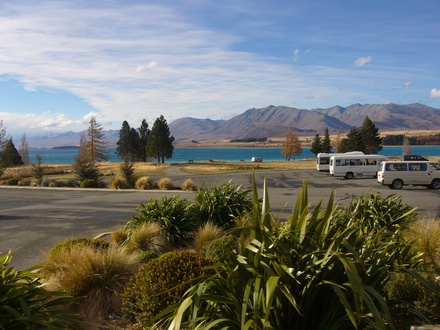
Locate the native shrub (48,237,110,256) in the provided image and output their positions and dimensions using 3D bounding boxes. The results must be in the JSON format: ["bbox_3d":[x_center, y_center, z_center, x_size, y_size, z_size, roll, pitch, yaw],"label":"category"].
[{"bbox_3d":[-2.905,1.747,9.200,1.250,0.580,1.100,-1,2,0],"label":"native shrub"}]

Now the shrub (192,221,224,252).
[{"bbox_3d":[-0.279,1.724,10.800,0.780,0.740,0.760,-1,2,0],"label":"shrub"}]

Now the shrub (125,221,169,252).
[{"bbox_3d":[-1.744,1.732,10.700,1.000,0.700,0.950,-1,2,0],"label":"shrub"}]

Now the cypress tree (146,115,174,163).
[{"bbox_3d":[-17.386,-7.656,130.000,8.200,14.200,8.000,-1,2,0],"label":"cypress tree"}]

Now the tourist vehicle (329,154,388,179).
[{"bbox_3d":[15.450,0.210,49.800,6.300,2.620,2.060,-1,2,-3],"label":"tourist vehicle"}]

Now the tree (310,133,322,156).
[{"bbox_3d":[30.366,-5.664,140.000,3.900,7.900,3.900,-1,2,0],"label":"tree"}]

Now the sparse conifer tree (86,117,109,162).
[{"bbox_3d":[-33.592,-6.855,122.000,6.200,12.800,6.200,-1,2,0],"label":"sparse conifer tree"}]

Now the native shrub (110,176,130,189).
[{"bbox_3d":[-7.425,1.321,33.200,1.450,0.950,1.350,-1,2,0],"label":"native shrub"}]

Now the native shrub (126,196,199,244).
[{"bbox_3d":[-1.499,1.434,11.600,1.800,1.200,1.700,-1,2,0],"label":"native shrub"}]

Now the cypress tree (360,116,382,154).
[{"bbox_3d":[47.674,-8.654,140.000,7.000,13.000,7.000,-1,2,0],"label":"cypress tree"}]

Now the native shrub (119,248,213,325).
[{"bbox_3d":[-0.734,1.652,6.100,1.200,0.920,1.150,-1,2,0],"label":"native shrub"}]

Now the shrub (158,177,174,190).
[{"bbox_3d":[-3.848,1.331,32.000,1.150,1.000,1.100,-1,2,0],"label":"shrub"}]

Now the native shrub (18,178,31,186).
[{"bbox_3d":[-15.795,1.416,36.000,1.000,0.620,0.950,-1,2,0],"label":"native shrub"}]

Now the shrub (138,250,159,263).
[{"bbox_3d":[-1.385,1.840,8.800,0.450,0.340,0.450,-1,2,0],"label":"shrub"}]

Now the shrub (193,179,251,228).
[{"bbox_3d":[0.108,1.247,13.700,1.750,1.450,1.650,-1,2,0],"label":"shrub"}]

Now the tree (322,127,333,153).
[{"bbox_3d":[33.828,-7.080,140.000,3.300,10.000,3.300,-1,2,0],"label":"tree"}]

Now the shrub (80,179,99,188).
[{"bbox_3d":[-9.914,1.443,33.800,1.320,0.750,1.250,-1,2,0],"label":"shrub"}]

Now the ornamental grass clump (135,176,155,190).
[{"bbox_3d":[-5.515,1.337,32.500,1.400,1.050,1.300,-1,2,0],"label":"ornamental grass clump"}]

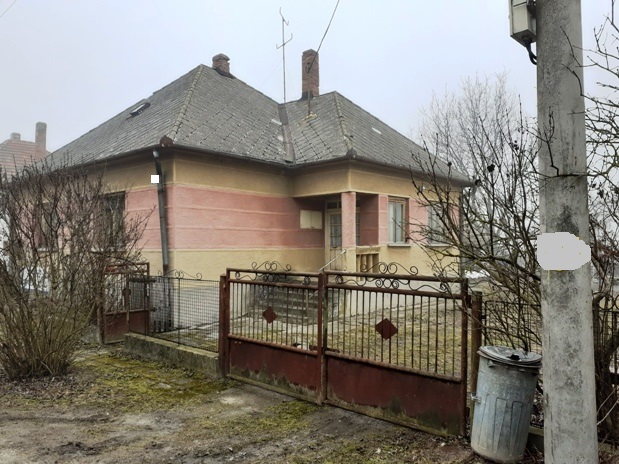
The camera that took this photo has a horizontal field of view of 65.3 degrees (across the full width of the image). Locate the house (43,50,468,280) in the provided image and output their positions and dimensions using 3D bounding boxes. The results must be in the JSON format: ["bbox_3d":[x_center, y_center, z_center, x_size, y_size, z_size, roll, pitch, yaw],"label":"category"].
[{"bbox_3d":[-2.513,-2.119,16.331,12.100,8.480,10.750,-1,-2,41],"label":"house"}]

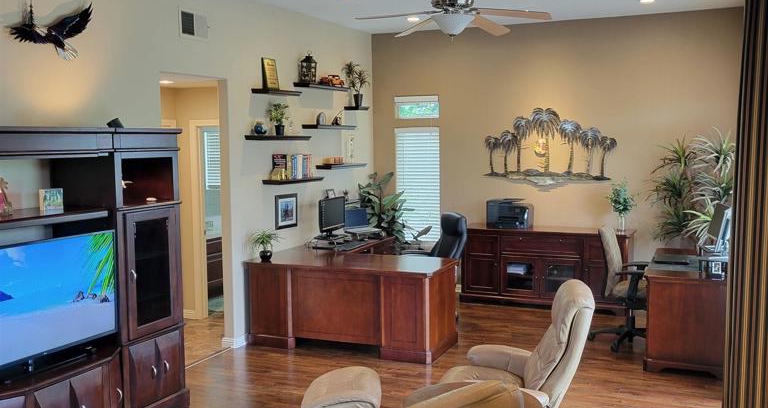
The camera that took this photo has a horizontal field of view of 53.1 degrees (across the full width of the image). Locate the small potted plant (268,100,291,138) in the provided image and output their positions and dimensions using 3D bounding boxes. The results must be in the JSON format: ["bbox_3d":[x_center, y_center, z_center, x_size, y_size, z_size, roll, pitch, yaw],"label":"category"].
[{"bbox_3d":[-1.001,-0.818,7.382,0.180,0.330,0.180,0,5,0],"label":"small potted plant"}]

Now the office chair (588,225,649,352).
[{"bbox_3d":[2.230,0.732,6.950,0.660,1.050,0.640,1,5,11],"label":"office chair"}]

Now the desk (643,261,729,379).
[{"bbox_3d":[2.609,0.878,6.580,0.640,0.770,1.530,1,5,23],"label":"desk"}]

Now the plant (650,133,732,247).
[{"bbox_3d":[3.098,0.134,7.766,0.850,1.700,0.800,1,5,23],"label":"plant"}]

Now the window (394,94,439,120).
[{"bbox_3d":[0.405,-1.174,9.419,0.585,0.310,0.090,2,5,23],"label":"window"}]

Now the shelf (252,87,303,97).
[{"bbox_3d":[-1.007,-1.062,7.364,0.200,0.045,0.630,2,5,23],"label":"shelf"}]

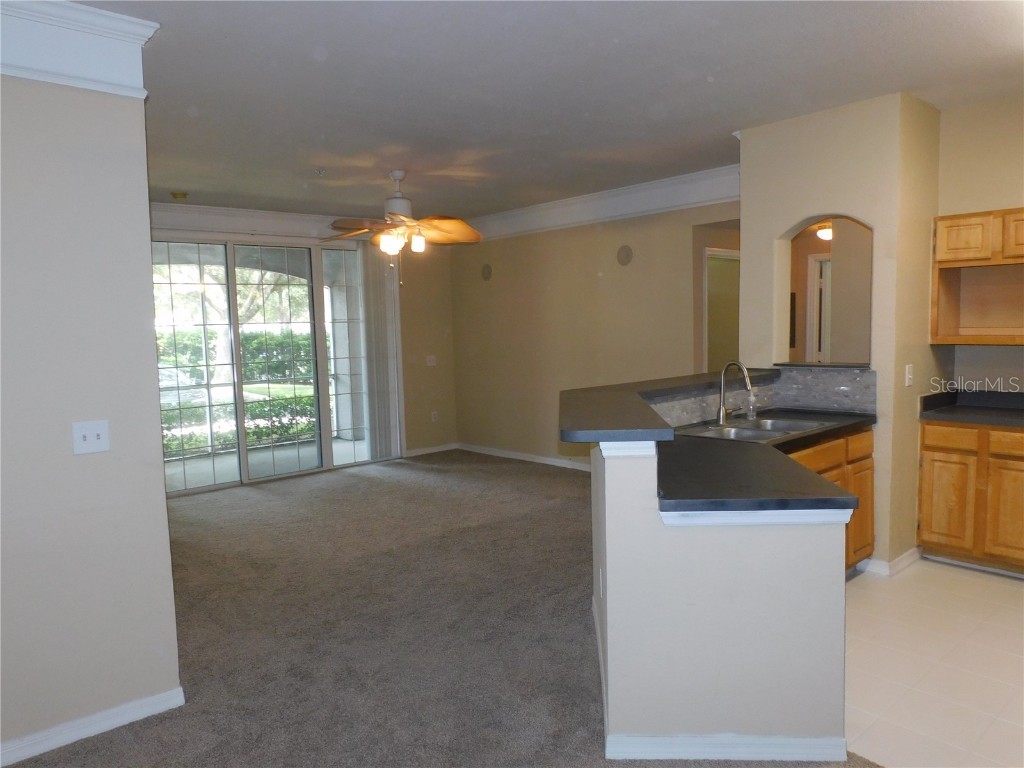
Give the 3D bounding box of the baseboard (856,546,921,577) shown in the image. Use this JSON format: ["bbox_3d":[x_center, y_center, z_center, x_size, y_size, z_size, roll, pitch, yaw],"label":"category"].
[{"bbox_3d":[2.277,1.044,4.265,0.433,0.087,0.171,-6,7,-40],"label":"baseboard"}]

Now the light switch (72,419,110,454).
[{"bbox_3d":[-1.548,0.196,2.612,0.117,0.120,0.012,-6,7,-40],"label":"light switch"}]

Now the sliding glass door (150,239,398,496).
[{"bbox_3d":[-2.251,-0.212,7.086,2.666,2.294,0.121,-6,7,-40],"label":"sliding glass door"}]

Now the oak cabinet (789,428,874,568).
[{"bbox_3d":[1.433,0.685,3.946,1.207,0.865,0.614,-6,7,-40],"label":"oak cabinet"}]

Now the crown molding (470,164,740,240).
[{"bbox_3d":[0.701,-1.682,6.800,0.101,0.292,4.024,-6,7,-40],"label":"crown molding"}]

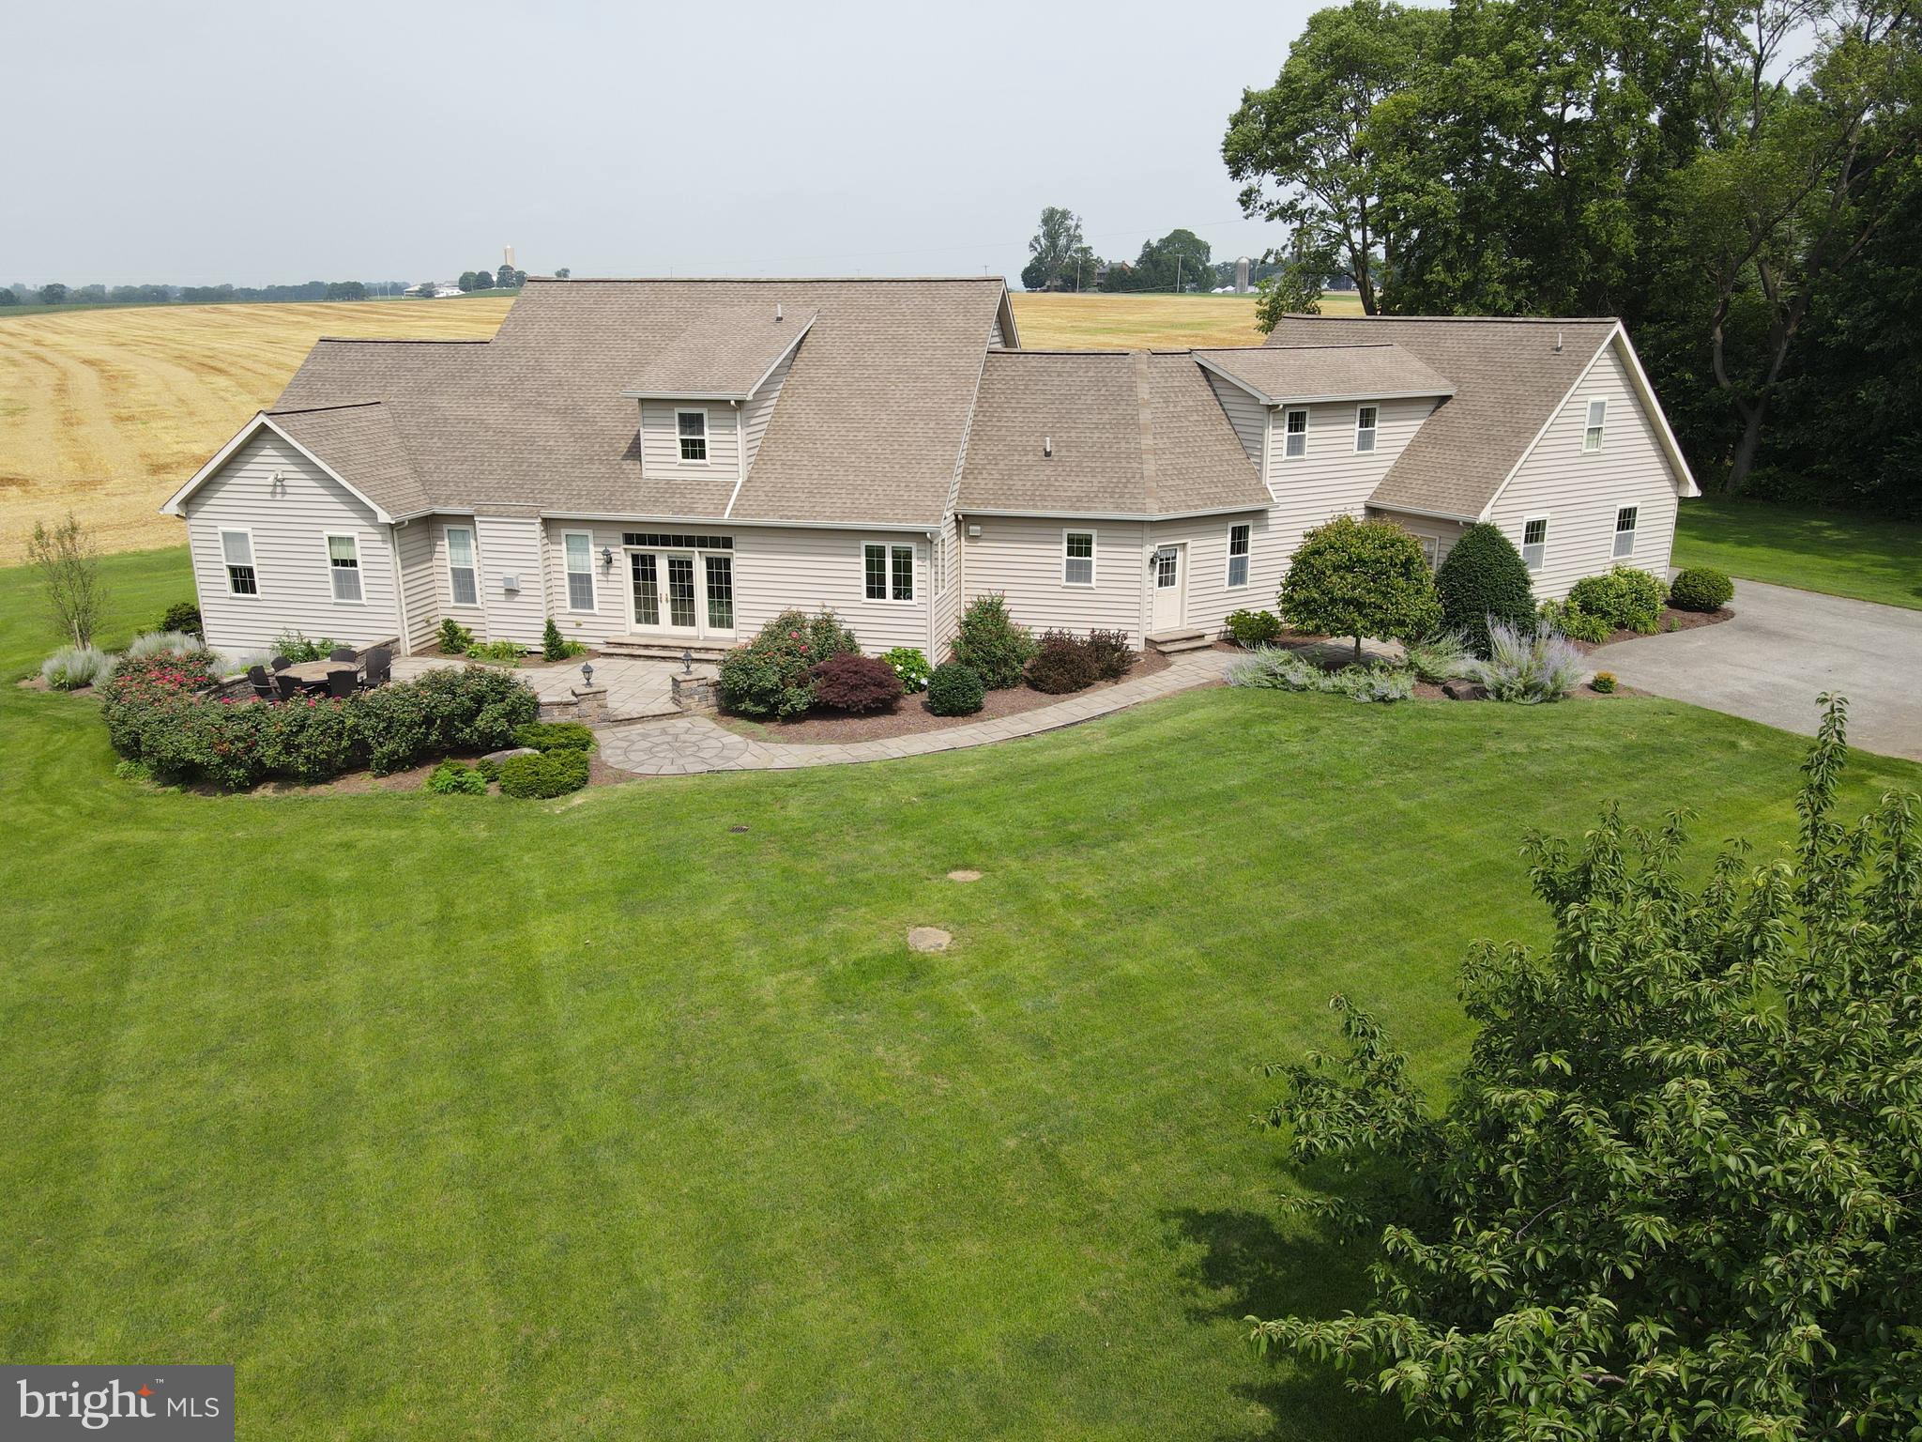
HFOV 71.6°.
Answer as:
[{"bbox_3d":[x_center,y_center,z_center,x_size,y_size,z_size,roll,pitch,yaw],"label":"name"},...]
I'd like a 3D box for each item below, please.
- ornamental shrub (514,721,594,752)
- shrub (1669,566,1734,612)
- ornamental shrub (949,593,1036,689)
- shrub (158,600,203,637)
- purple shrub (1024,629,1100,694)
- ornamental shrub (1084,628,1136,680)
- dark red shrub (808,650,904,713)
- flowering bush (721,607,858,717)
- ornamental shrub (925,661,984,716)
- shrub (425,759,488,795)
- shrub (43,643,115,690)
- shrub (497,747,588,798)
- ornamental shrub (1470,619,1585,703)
[{"bbox_3d":[-8.025,0.407,26.152,1.660,0.629,1.411,0,17,0],"label":"ornamental shrub"},{"bbox_3d":[19.676,-3.533,35.365,1.440,1.030,1.440,0,18,0],"label":"shrub"},{"bbox_3d":[0.707,-1.860,29.737,1.990,2.000,1.990,0,18,0],"label":"ornamental shrub"},{"bbox_3d":[-20.462,-2.626,35.034,1.149,1.070,1.149,0,17,0],"label":"shrub"},{"bbox_3d":[2.252,-1.347,29.393,1.690,1.230,1.690,0,18,0],"label":"purple shrub"},{"bbox_3d":[3.292,-1.558,30.313,1.380,1.080,1.350,0,18,0],"label":"ornamental shrub"},{"bbox_3d":[-2.225,-0.830,28.652,2.030,1.243,1.827,0,17,0],"label":"dark red shrub"},{"bbox_3d":[-3.609,-1.346,28.296,3.080,2.090,2.700,4,18,12],"label":"flowering bush"},{"bbox_3d":[-0.128,-0.692,28.463,1.251,1.101,1.251,0,17,0],"label":"ornamental shrub"},{"bbox_3d":[-9.155,0.983,24.181,1.060,0.560,0.950,0,18,0],"label":"shrub"},{"bbox_3d":[-20.565,-1.280,31.013,1.420,0.930,1.420,0,18,0],"label":"shrub"},{"bbox_3d":[-7.624,0.900,24.282,1.570,0.660,1.400,0,18,0],"label":"shrub"},{"bbox_3d":[12.389,-1.322,29.203,2.369,1.799,2.014,0,17,0],"label":"ornamental shrub"}]

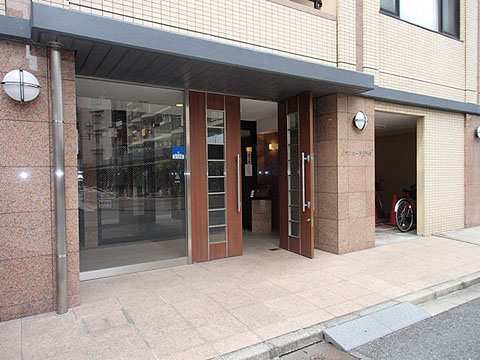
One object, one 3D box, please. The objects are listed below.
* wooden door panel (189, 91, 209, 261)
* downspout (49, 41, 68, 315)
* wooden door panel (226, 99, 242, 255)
[{"bbox_3d":[-0.575,-0.032,4.806,0.243,2.336,0.045,-1,1,-31],"label":"wooden door panel"},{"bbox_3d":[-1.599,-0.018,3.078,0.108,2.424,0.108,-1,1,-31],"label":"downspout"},{"bbox_3d":[-0.092,-0.042,5.101,0.254,2.330,0.045,-1,1,-31],"label":"wooden door panel"}]

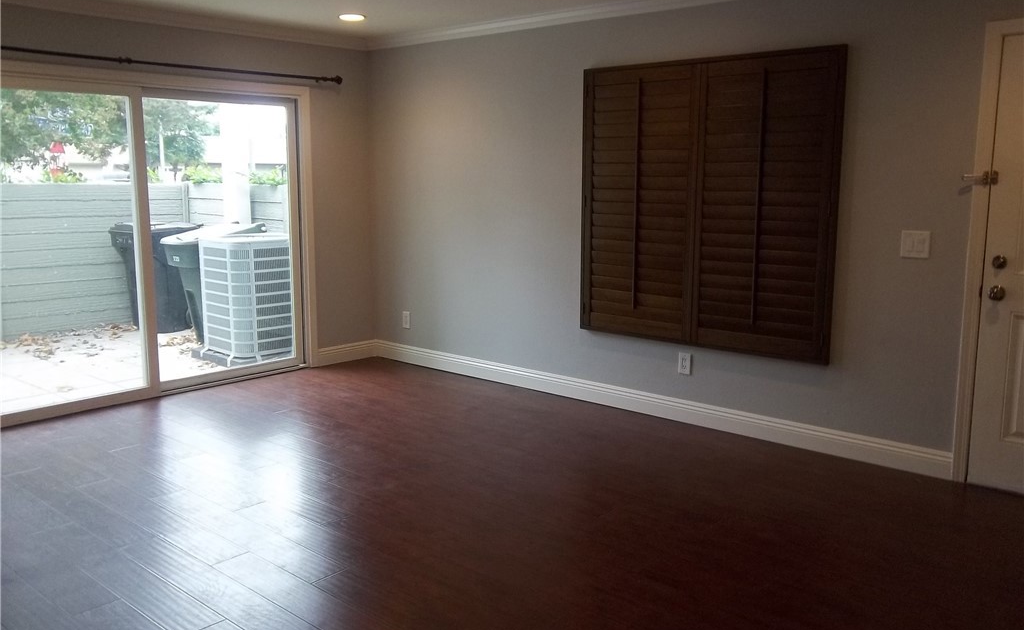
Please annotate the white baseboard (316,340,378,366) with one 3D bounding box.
[{"bbox_3d":[-1.290,0.300,6.507,0.018,0.140,0.549,8,13,40],"label":"white baseboard"}]

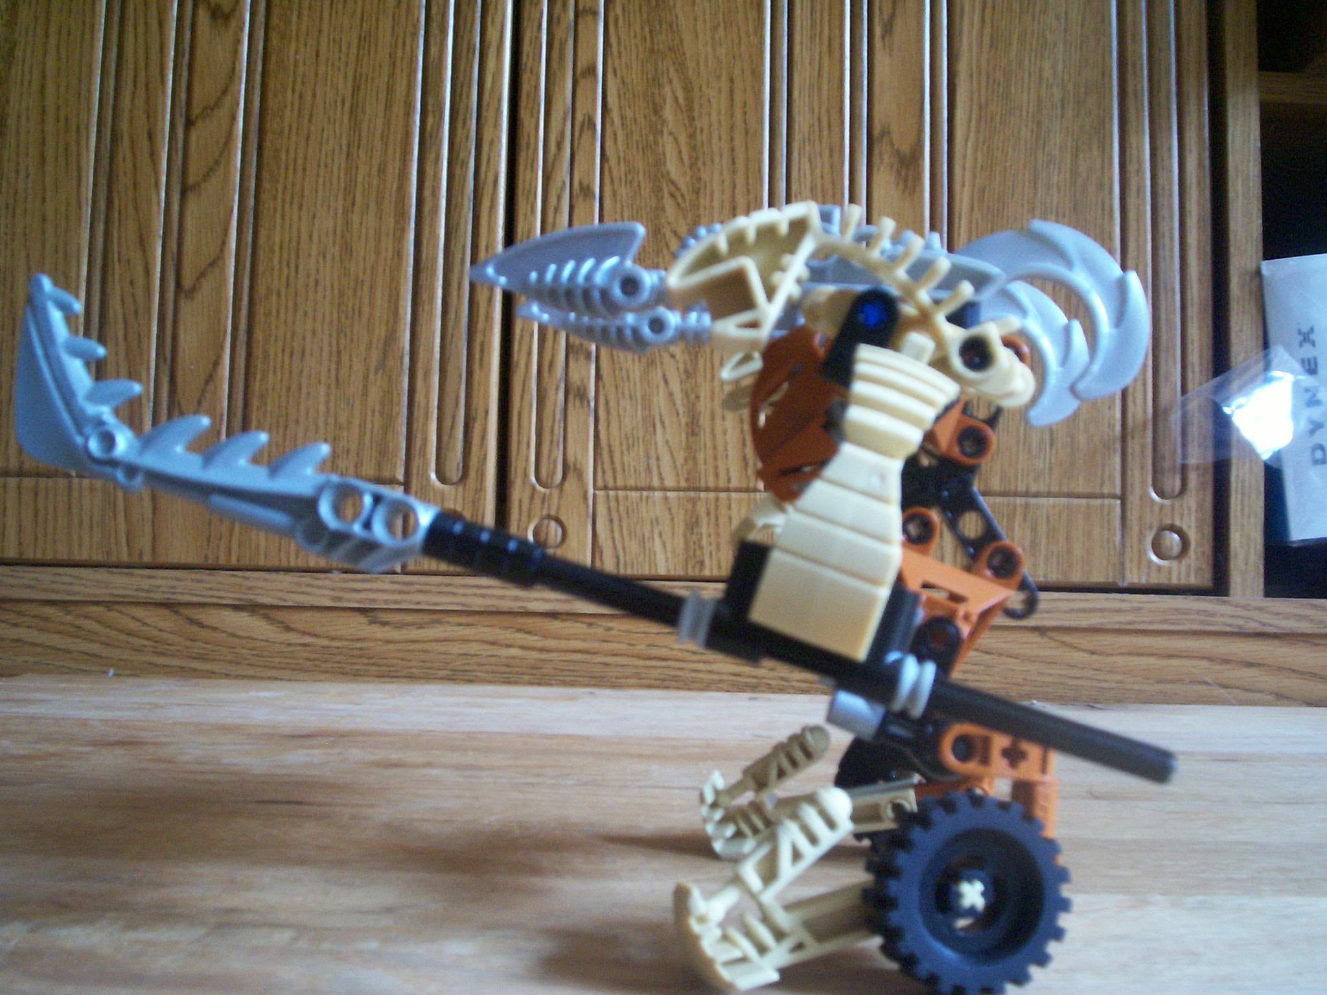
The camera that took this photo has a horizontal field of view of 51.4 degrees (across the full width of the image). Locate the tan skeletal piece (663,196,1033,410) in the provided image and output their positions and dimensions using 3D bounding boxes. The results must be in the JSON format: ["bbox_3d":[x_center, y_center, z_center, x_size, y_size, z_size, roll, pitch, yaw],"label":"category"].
[{"bbox_3d":[0.033,-0.033,0.240,0.061,0.036,0.029,1,-3,4],"label":"tan skeletal piece"}]

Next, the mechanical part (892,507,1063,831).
[{"bbox_3d":[0.055,0.031,0.243,0.030,0.060,0.029,1,-3,4],"label":"mechanical part"}]

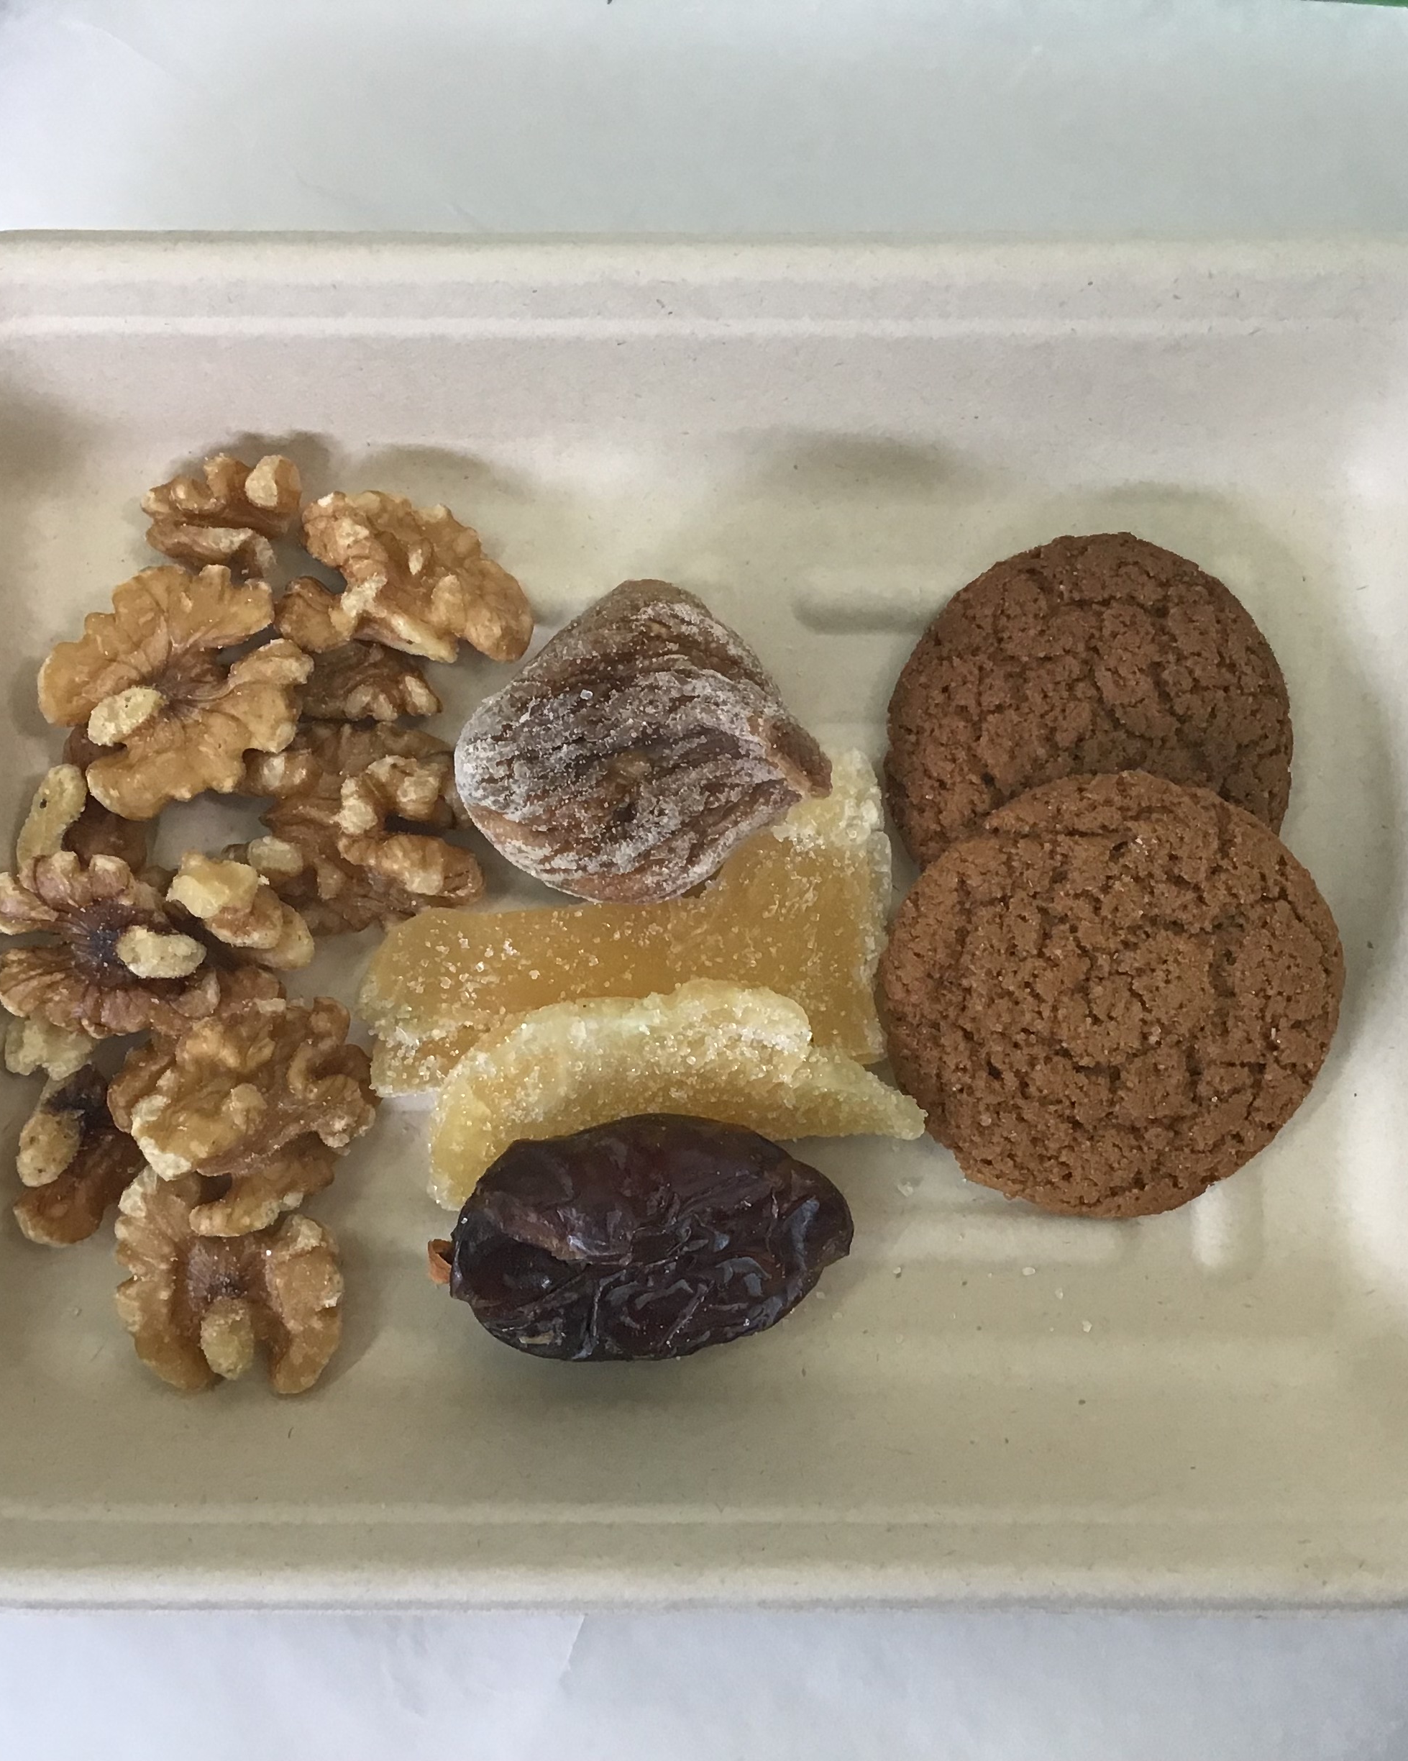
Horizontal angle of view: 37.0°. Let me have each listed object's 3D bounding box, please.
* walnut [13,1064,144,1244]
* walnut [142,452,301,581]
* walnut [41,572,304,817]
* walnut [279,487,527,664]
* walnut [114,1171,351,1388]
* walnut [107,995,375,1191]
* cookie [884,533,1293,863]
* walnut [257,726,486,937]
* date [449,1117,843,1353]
[{"bbox_3d":[-0.072,0.032,0.250,0.022,0.015,0.024,37,89,1],"label":"walnut"},{"bbox_3d":[-0.057,-0.043,0.249,0.019,0.015,0.017,-12,89,0],"label":"walnut"},{"bbox_3d":[-0.059,-0.023,0.243,0.029,0.015,0.026,-37,89,-1],"label":"walnut"},{"bbox_3d":[-0.034,-0.035,0.246,0.030,0.017,0.019,32,89,1],"label":"walnut"},{"bbox_3d":[-0.056,0.047,0.249,0.027,0.016,0.028,3,89,0],"label":"walnut"},{"bbox_3d":[-0.053,0.025,0.242,0.030,0.018,0.022,-7,89,0],"label":"walnut"},{"bbox_3d":[0.046,-0.017,0.253,0.049,0.009,0.049,0,89,0],"label":"cookie"},{"bbox_3d":[-0.040,-0.006,0.249,0.027,0.016,0.025,6,89,0],"label":"walnut"},{"bbox_3d":[-0.007,0.042,0.246,0.047,0.024,0.028,-5,89,0],"label":"date"}]

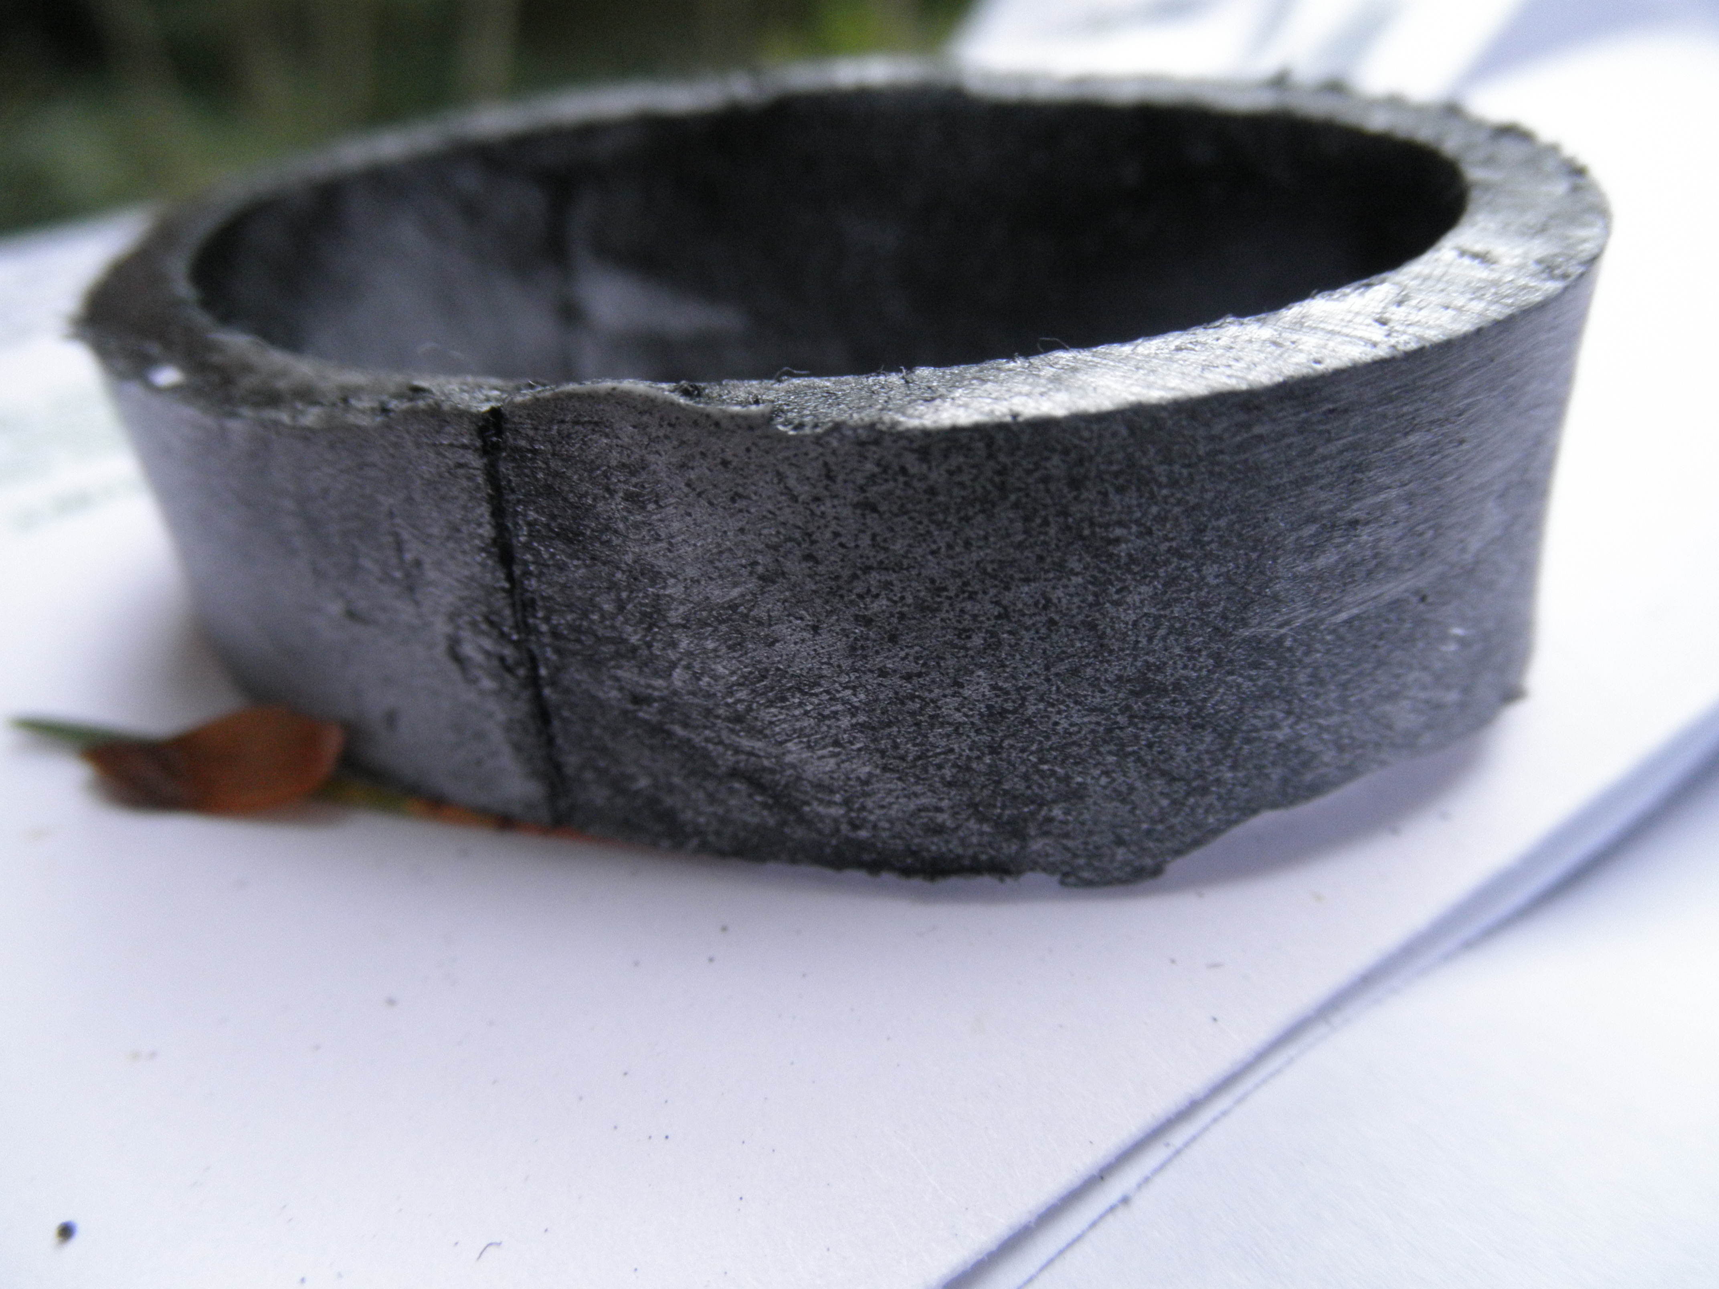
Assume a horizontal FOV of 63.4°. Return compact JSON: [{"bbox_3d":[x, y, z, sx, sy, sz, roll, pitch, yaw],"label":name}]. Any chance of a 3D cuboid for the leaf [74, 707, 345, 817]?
[{"bbox_3d":[-0.027,0.005,0.058,0.010,0.003,0.004,2,28,-6],"label":"leaf"}]

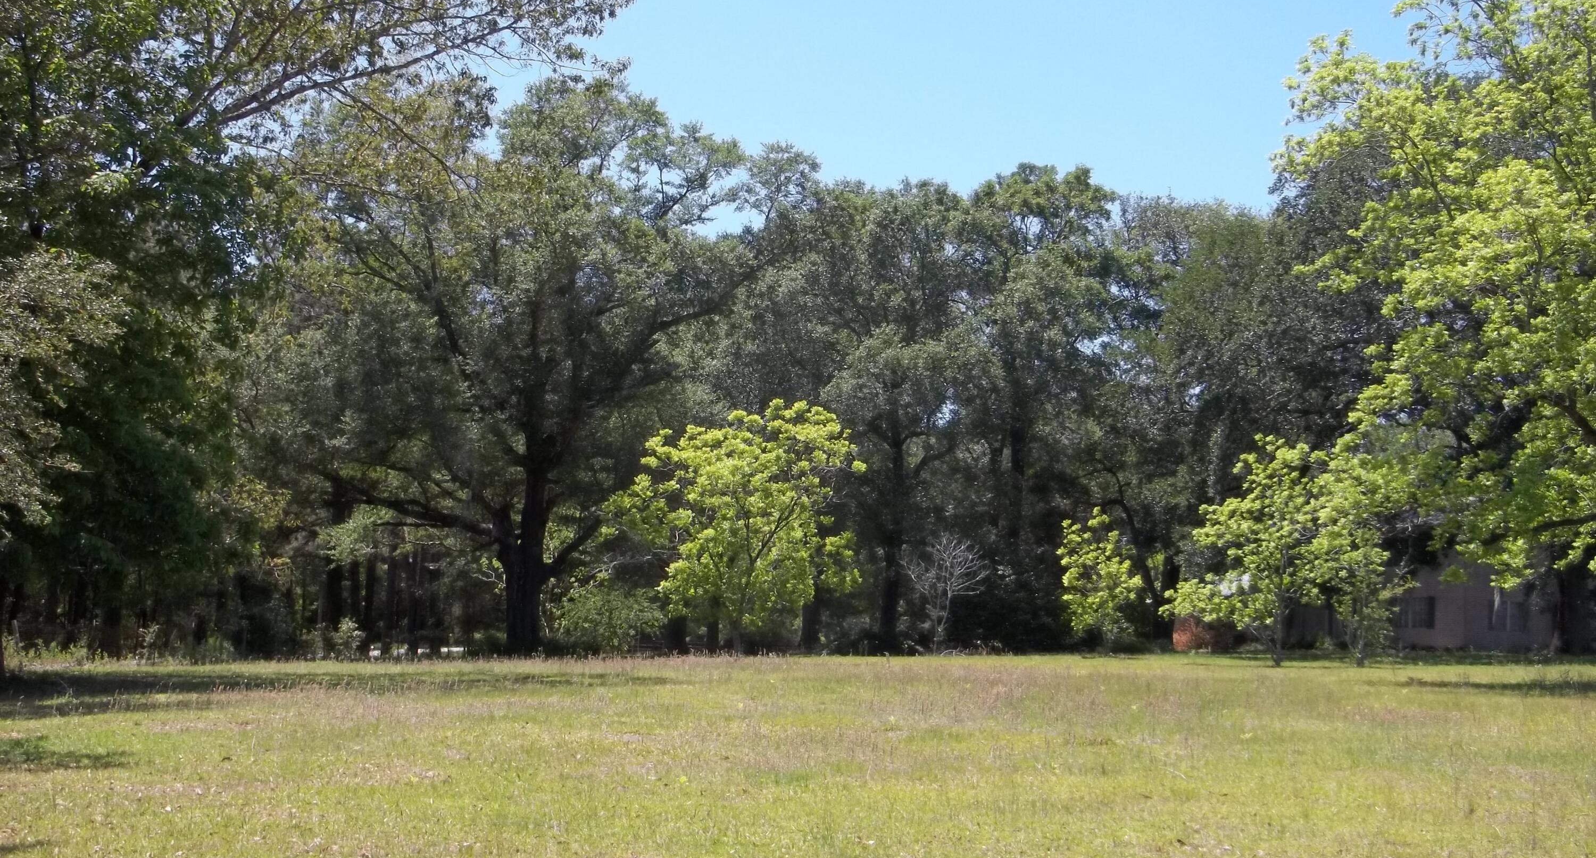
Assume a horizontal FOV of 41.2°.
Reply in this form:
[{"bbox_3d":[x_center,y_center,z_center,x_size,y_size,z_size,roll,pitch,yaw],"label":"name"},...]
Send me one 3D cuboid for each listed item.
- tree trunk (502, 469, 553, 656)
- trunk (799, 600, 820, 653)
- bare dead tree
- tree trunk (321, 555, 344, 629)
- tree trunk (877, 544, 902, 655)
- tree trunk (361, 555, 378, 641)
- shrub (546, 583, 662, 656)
[{"bbox_3d":[-8.420,4.171,66.000,1.500,5.850,1.350,0,-5,0],"label":"tree trunk"},{"bbox_3d":[0.355,6.243,67.000,0.660,1.742,0.640,0,-5,0],"label":"trunk"},{"bbox_3d":[4.548,5.025,65.000,2.560,3.610,2.200,0,-5,0],"label":"bare dead tree"},{"bbox_3d":[-17.567,6.303,80.000,0.720,3.072,0.700,0,-5,0],"label":"tree trunk"},{"bbox_3d":[2.938,5.437,68.000,0.780,3.576,0.740,0,-5,0],"label":"tree trunk"},{"bbox_3d":[-15.573,6.179,77.000,0.570,3.276,0.520,0,-5,0],"label":"tree trunk"},{"bbox_3d":[-6.034,5.937,66.000,3.570,2.301,2.800,0,-5,0],"label":"shrub"}]

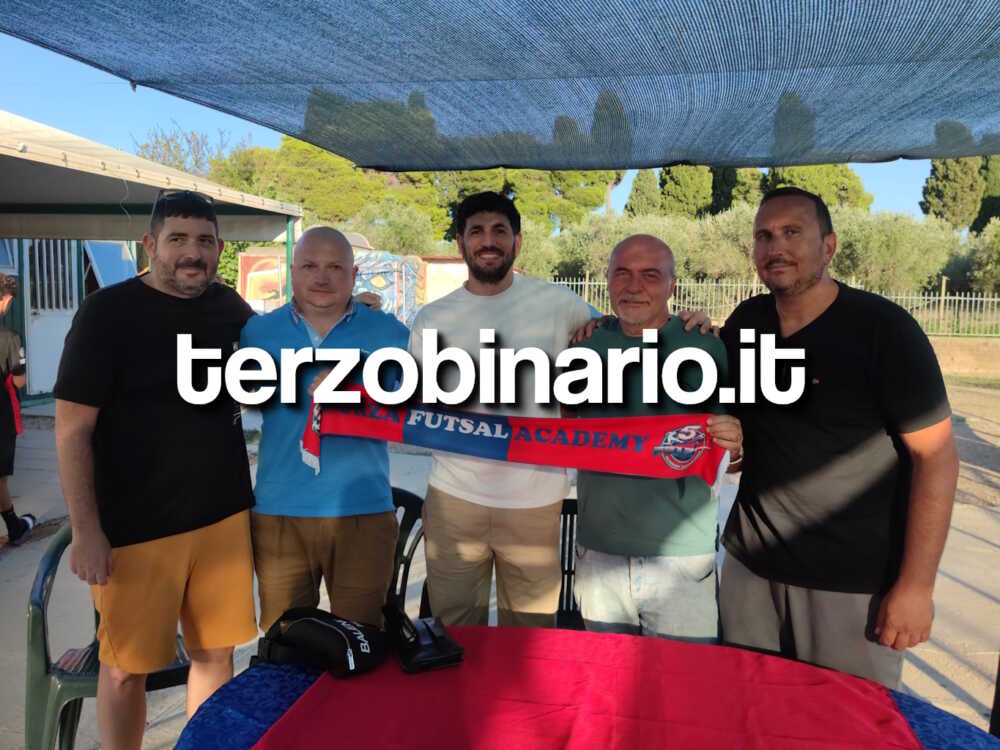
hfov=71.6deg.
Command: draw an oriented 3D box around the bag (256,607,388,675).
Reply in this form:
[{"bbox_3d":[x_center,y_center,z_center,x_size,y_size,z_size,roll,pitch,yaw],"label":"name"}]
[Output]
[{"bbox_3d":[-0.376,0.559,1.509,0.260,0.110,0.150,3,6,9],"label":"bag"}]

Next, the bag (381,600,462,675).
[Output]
[{"bbox_3d":[-0.169,0.566,1.557,0.145,0.100,0.155,-1,6,-23],"label":"bag"}]

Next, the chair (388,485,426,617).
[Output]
[{"bbox_3d":[-0.427,0.845,2.226,0.570,0.850,0.560,1,6,-6],"label":"chair"}]

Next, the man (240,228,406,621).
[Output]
[{"bbox_3d":[-0.508,0.410,2.030,0.540,1.670,0.370,0,5,-9],"label":"man"}]

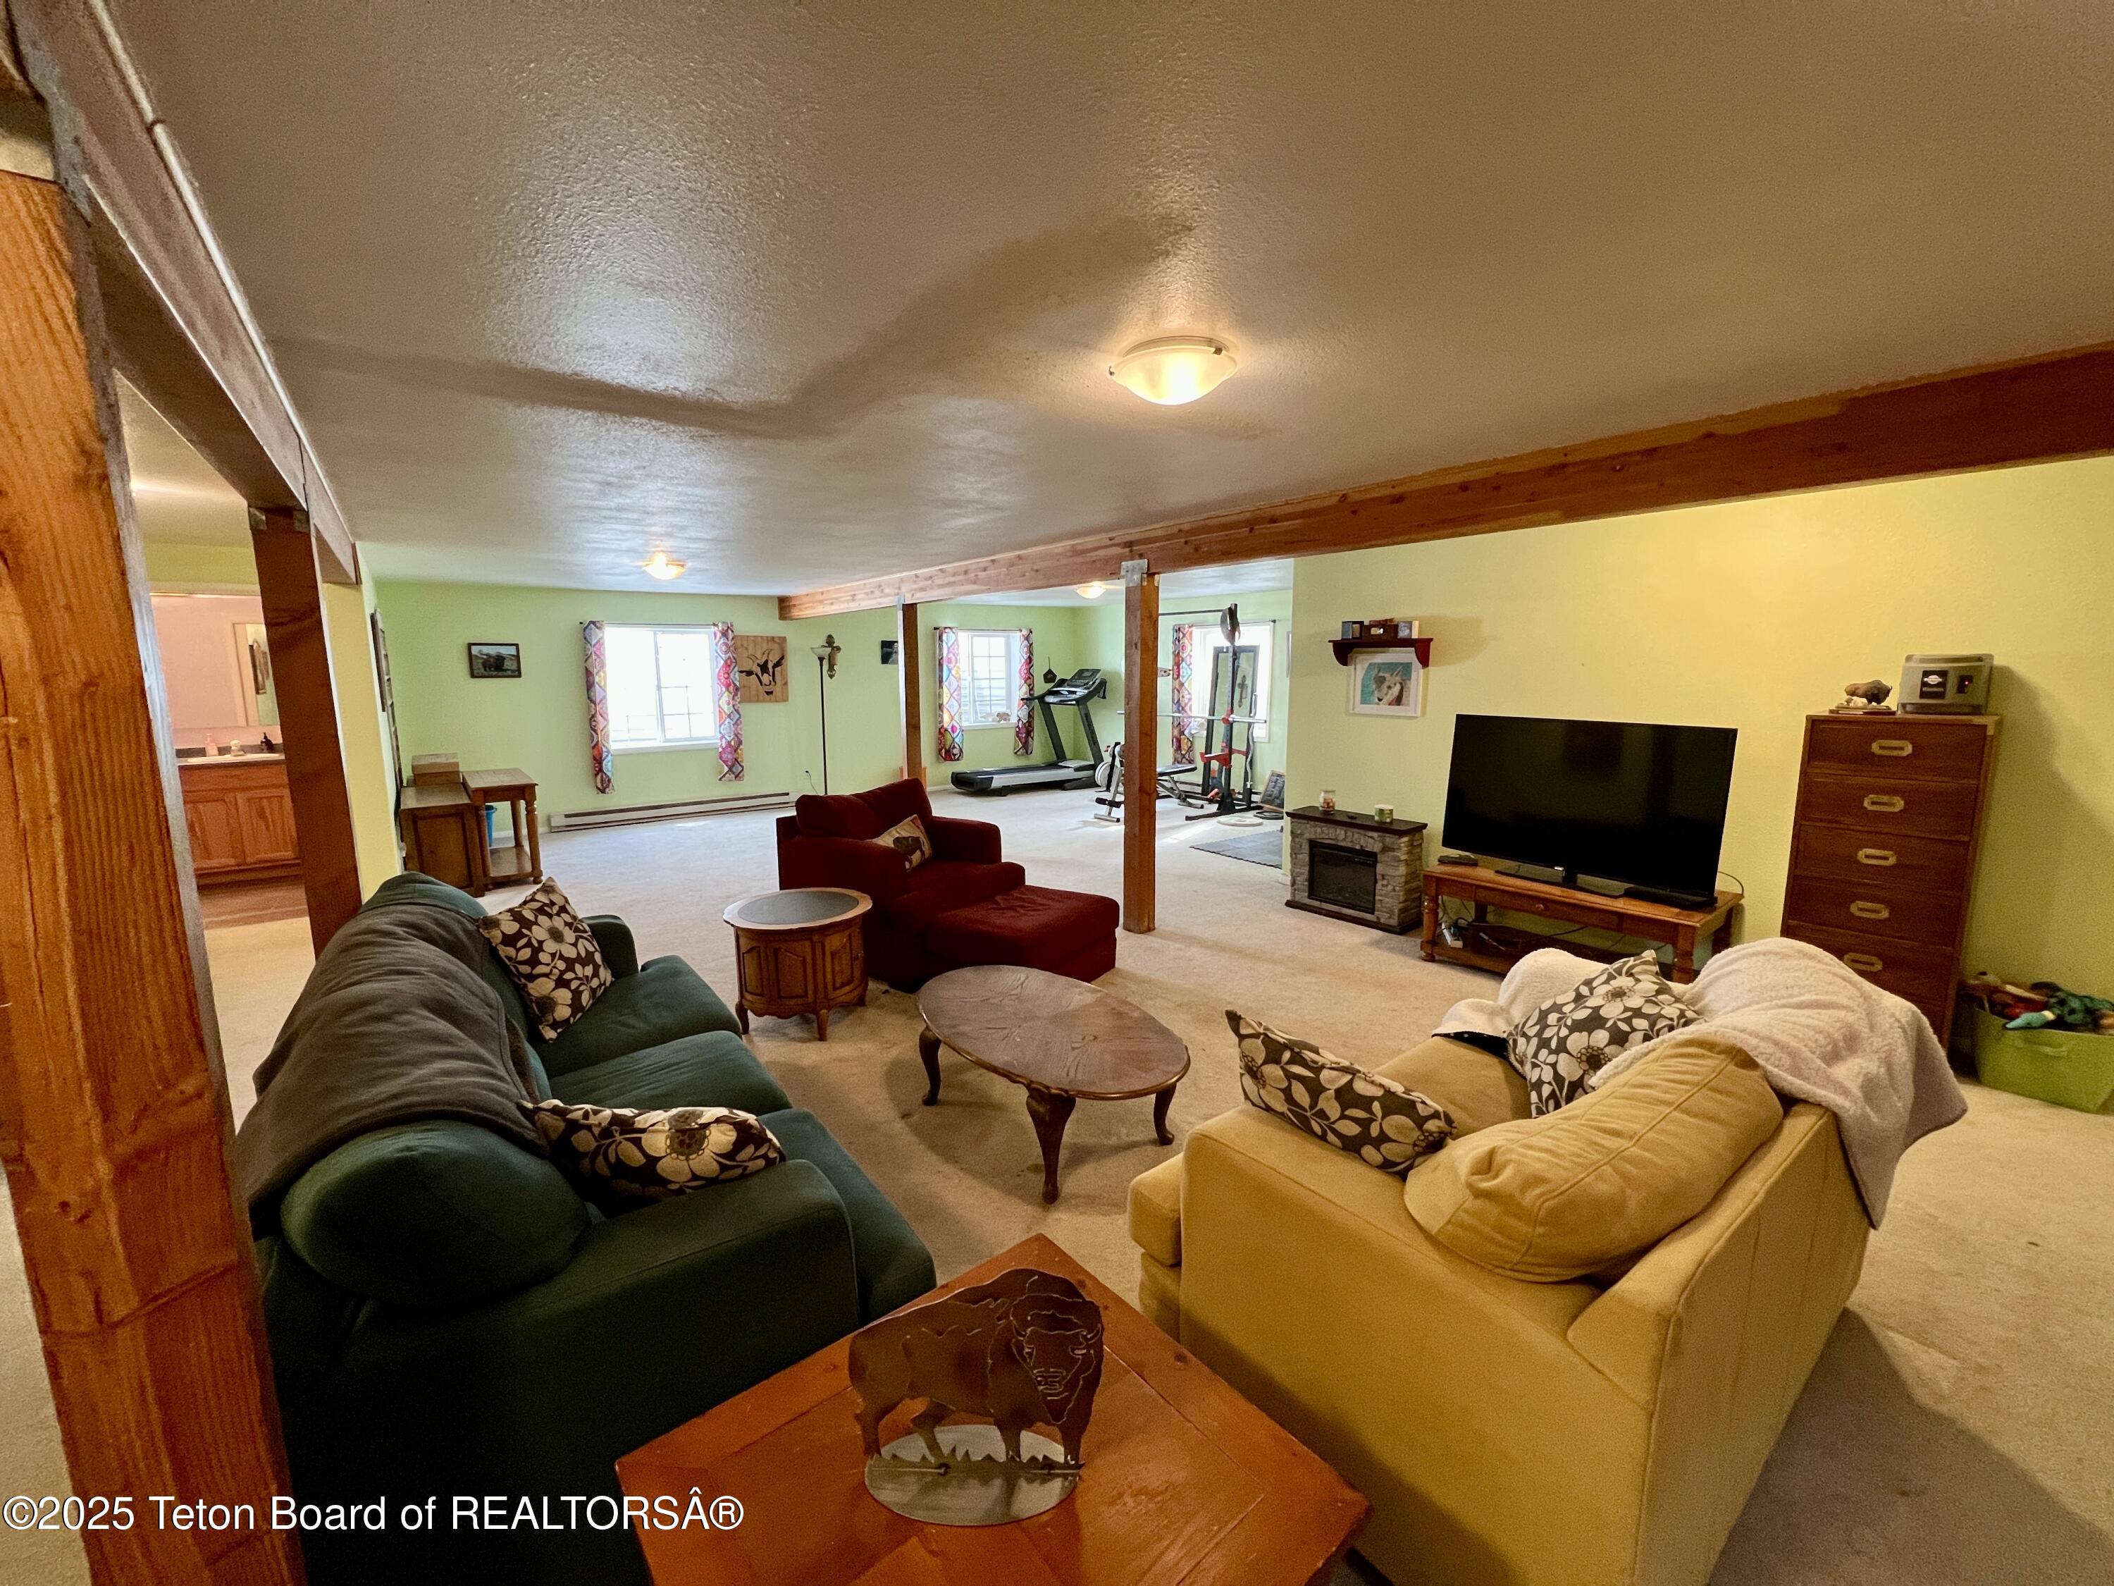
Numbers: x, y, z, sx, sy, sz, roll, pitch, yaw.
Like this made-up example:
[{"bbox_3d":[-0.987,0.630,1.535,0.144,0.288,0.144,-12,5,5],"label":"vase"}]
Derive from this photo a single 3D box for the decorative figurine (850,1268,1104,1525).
[{"bbox_3d":[-0.104,0.753,1.029,0.330,0.300,0.135,0,9,1],"label":"decorative figurine"}]

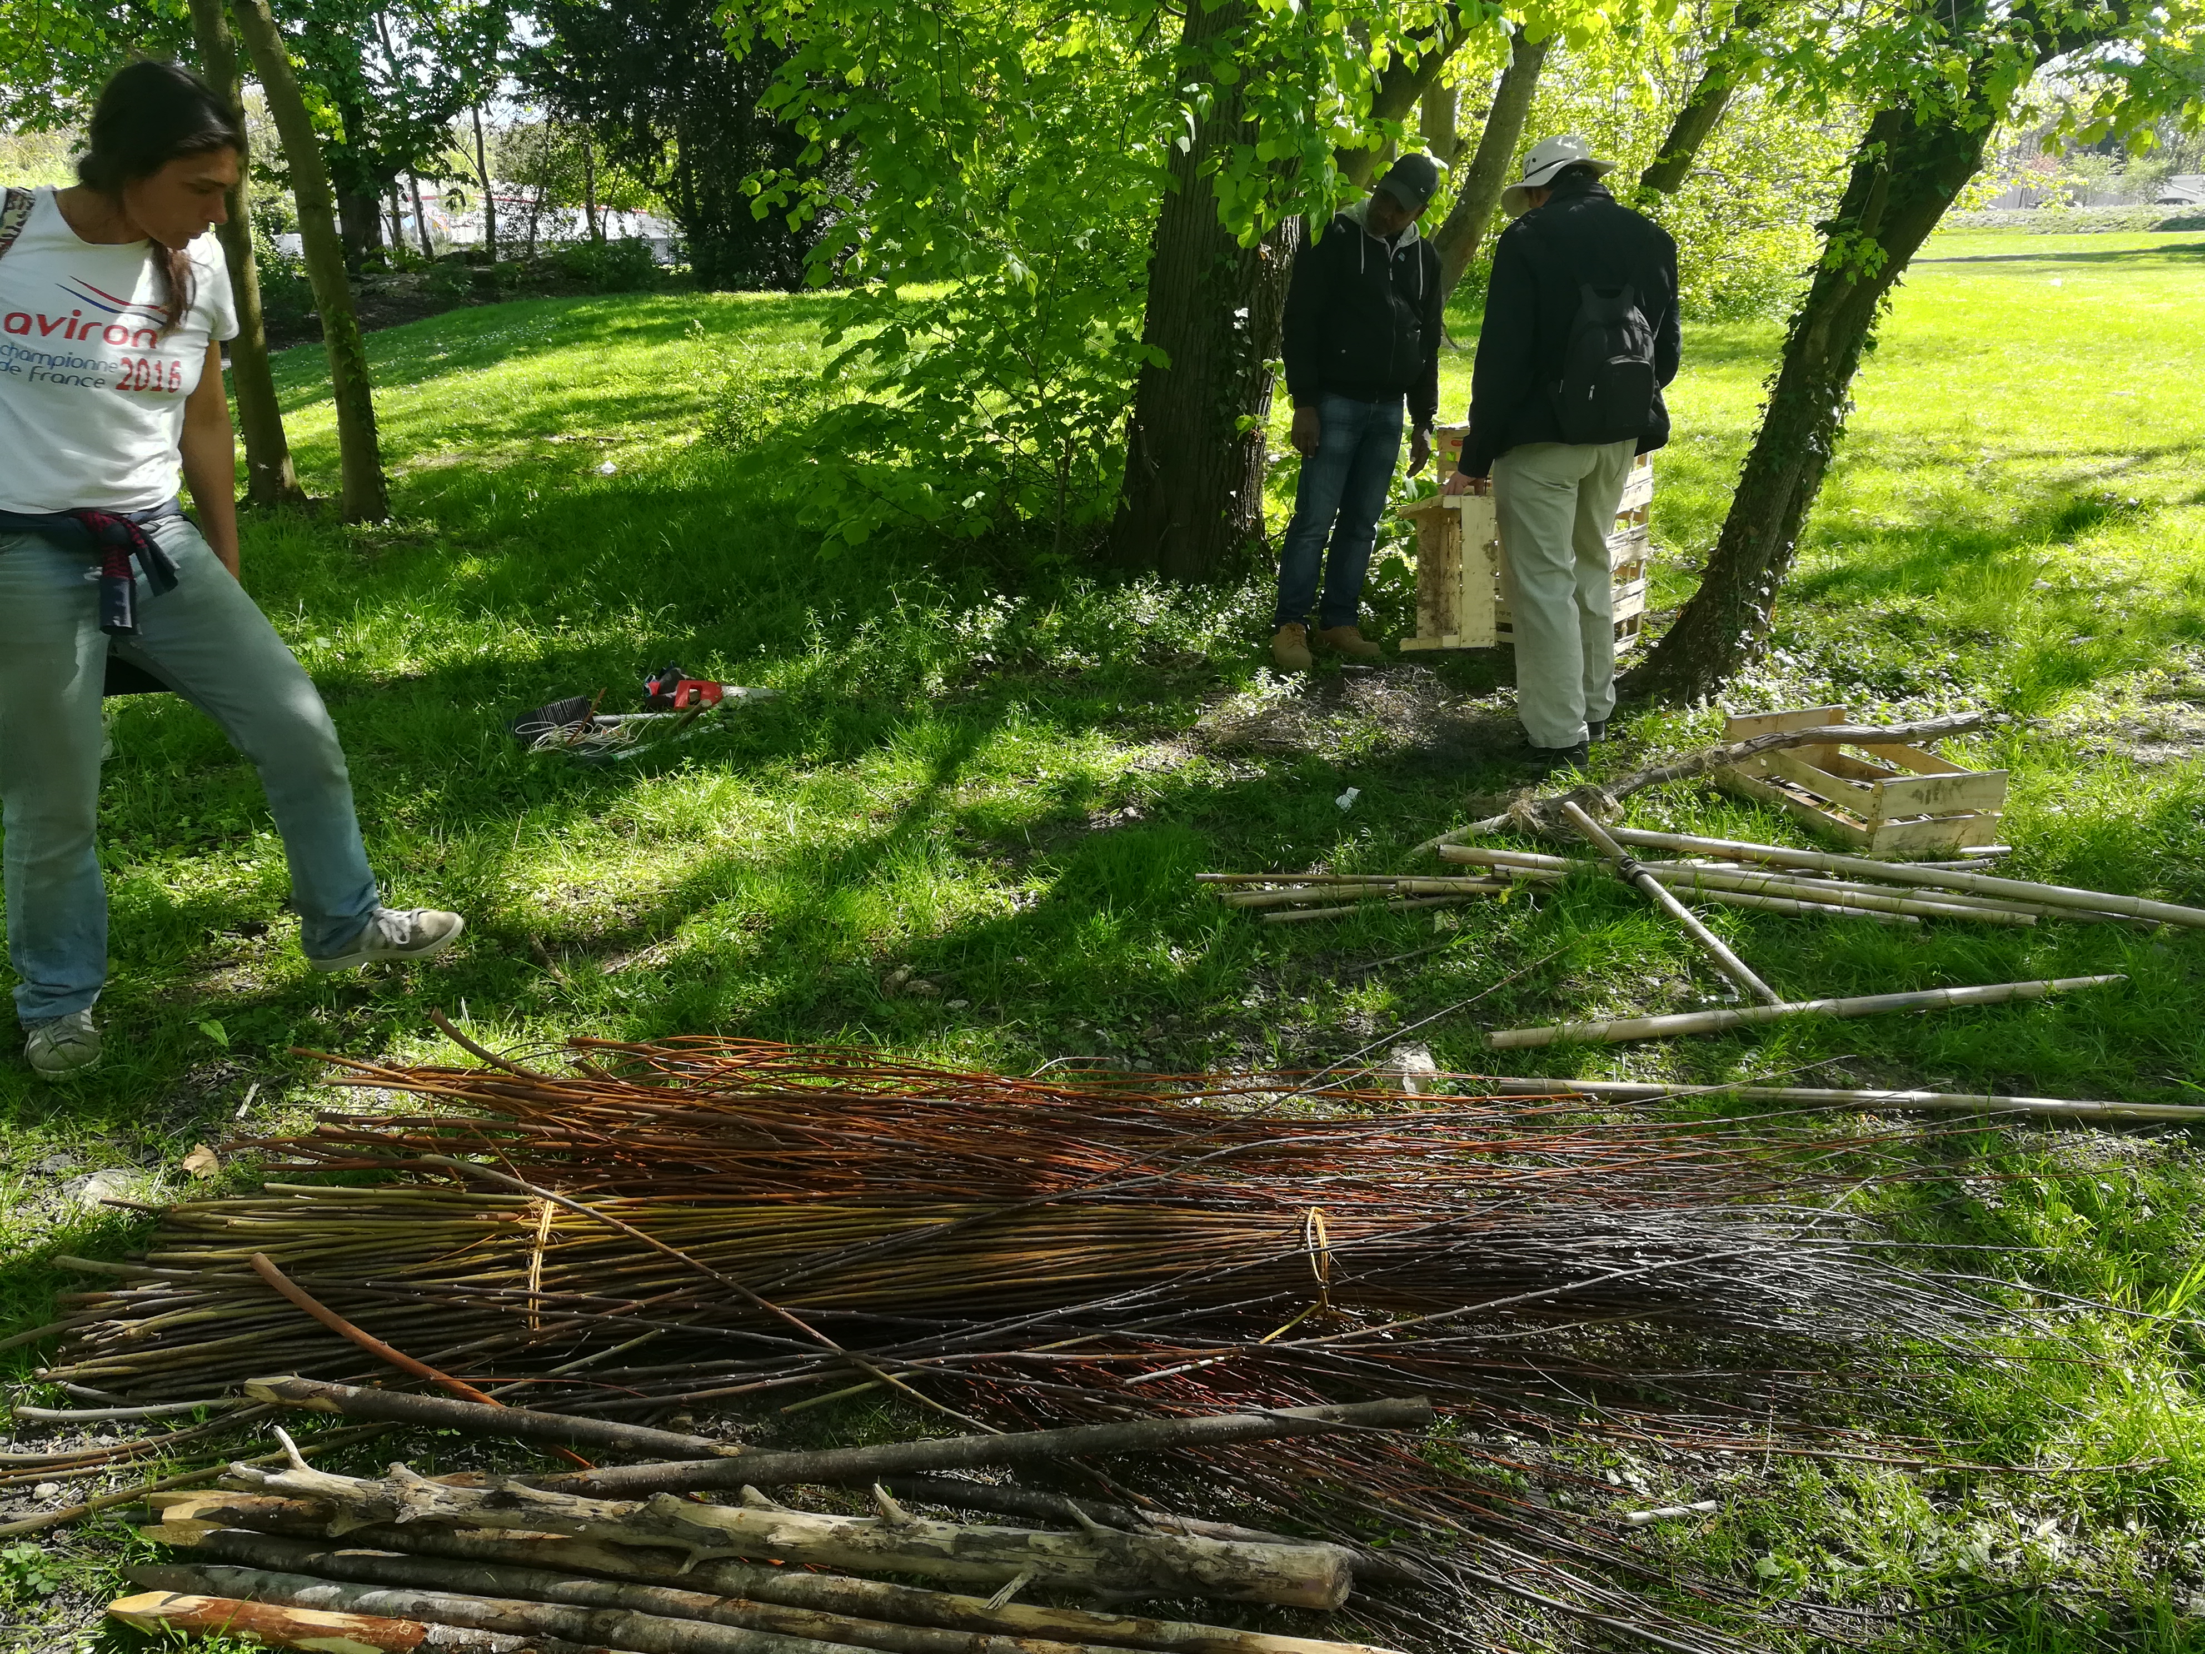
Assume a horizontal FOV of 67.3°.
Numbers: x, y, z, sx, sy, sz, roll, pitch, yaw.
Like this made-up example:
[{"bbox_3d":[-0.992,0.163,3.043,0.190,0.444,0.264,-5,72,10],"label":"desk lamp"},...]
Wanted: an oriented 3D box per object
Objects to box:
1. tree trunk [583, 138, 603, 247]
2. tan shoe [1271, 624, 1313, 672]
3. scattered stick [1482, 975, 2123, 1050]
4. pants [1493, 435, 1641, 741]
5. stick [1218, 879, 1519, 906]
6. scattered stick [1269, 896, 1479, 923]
[{"bbox_3d":[-6.883,-8.630,22.395,0.160,1.750,0.160,0,21,0],"label":"tree trunk"},{"bbox_3d":[0.708,-0.666,6.090,0.110,0.130,0.290,-2,21,-5],"label":"tan shoe"},{"bbox_3d":[1.488,0.378,3.440,1.438,0.036,0.036,-4,21,-10],"label":"scattered stick"},{"bbox_3d":[1.410,-0.713,5.003,0.390,0.950,0.320,-9,23,-23],"label":"pants"},{"bbox_3d":[0.650,0.161,4.013,0.734,0.032,0.032,-2,21,-5],"label":"stick"},{"bbox_3d":[0.652,0.193,3.955,0.559,0.024,0.024,-5,21,-12],"label":"scattered stick"}]

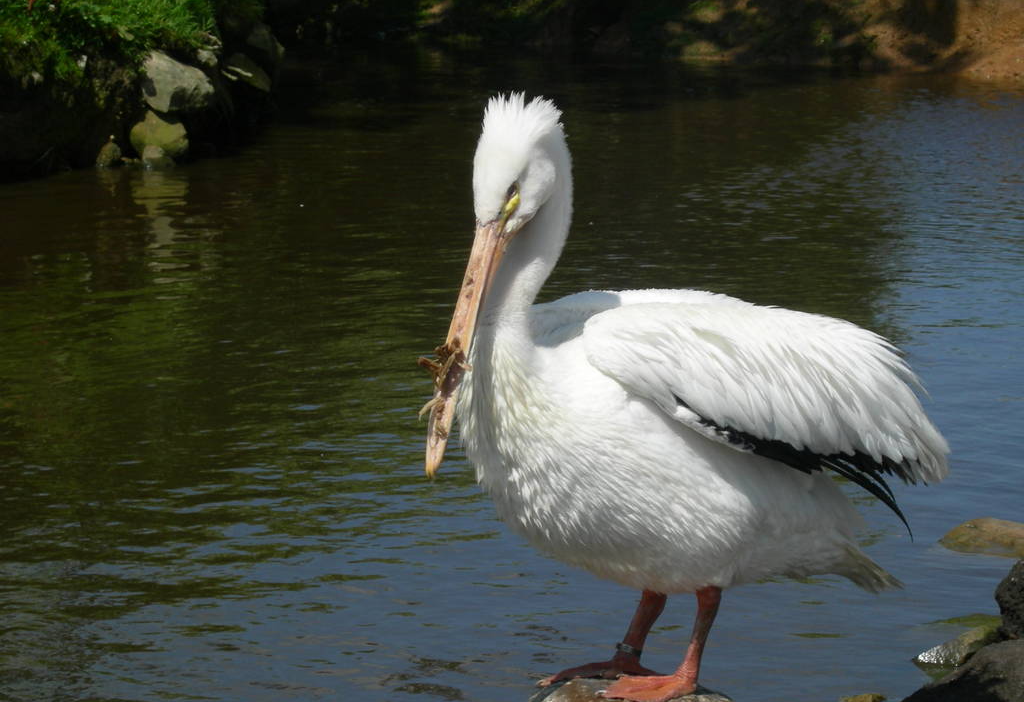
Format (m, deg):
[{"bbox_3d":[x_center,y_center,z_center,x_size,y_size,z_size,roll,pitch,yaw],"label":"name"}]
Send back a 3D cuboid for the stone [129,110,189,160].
[{"bbox_3d":[-1.228,-0.745,12.950,0.210,0.180,0.190,0,9,0],"label":"stone"}]

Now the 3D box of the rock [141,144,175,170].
[{"bbox_3d":[-1.289,-0.709,13.550,0.120,0.090,0.110,0,9,0],"label":"rock"}]

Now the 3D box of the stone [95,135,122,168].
[{"bbox_3d":[-1.384,-0.678,12.800,0.095,0.105,0.090,0,9,0],"label":"stone"}]

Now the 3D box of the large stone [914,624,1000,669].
[{"bbox_3d":[0.695,0.463,5.800,0.160,0.085,0.140,0,9,0],"label":"large stone"}]

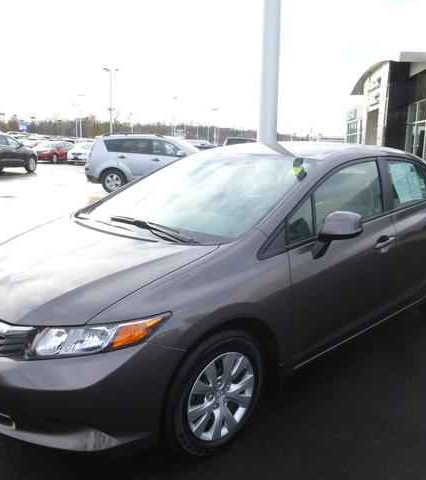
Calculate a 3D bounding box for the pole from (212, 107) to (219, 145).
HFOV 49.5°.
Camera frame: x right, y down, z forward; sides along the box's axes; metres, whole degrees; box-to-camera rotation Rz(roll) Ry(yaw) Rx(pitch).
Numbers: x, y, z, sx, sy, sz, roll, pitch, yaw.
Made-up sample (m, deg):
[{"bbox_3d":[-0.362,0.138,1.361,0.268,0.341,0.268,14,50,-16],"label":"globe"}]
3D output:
[{"bbox_3d":[0.600,-28.050,116.378,1.700,10.000,0.700,0,12,0],"label":"pole"}]

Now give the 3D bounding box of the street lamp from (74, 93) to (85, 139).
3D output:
[{"bbox_3d":[-24.583,-21.946,86.696,2.000,10.000,0.700,-3,12,-15],"label":"street lamp"}]

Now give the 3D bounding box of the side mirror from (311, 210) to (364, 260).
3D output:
[{"bbox_3d":[0.650,-0.024,2.400,0.160,0.220,0.220,-11,16,-42],"label":"side mirror"}]

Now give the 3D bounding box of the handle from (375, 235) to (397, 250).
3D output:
[{"bbox_3d":[1.064,0.019,2.854,0.225,0.065,0.055,-11,16,-42],"label":"handle"}]

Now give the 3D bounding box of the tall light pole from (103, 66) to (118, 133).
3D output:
[{"bbox_3d":[-11.916,-15.219,54.917,1.700,10.000,0.800,-2,12,-12],"label":"tall light pole"}]

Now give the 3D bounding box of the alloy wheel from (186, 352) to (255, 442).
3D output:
[{"bbox_3d":[0.014,0.700,2.129,0.410,0.410,0.150,-11,16,-42],"label":"alloy wheel"}]

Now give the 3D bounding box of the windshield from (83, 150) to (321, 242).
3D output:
[{"bbox_3d":[-0.082,-0.339,2.907,1.380,0.160,1.100,13,40,46],"label":"windshield"}]

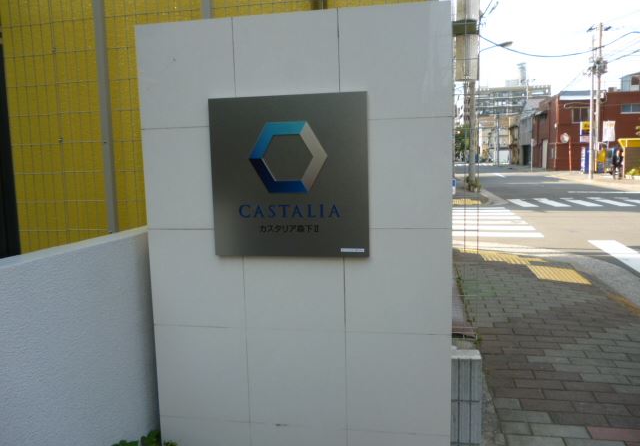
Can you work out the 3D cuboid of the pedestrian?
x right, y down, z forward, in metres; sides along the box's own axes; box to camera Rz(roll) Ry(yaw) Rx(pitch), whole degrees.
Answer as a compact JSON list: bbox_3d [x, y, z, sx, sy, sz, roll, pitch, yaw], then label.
[{"bbox_3d":[16.594,-3.264,28.701,0.550,1.710,0.400,4,8,37],"label":"pedestrian"}]

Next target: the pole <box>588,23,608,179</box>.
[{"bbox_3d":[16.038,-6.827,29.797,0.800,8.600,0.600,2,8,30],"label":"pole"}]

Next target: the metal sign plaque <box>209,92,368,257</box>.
[{"bbox_3d":[-0.116,-0.172,1.945,0.600,0.600,0.025,0,7,10],"label":"metal sign plaque"}]

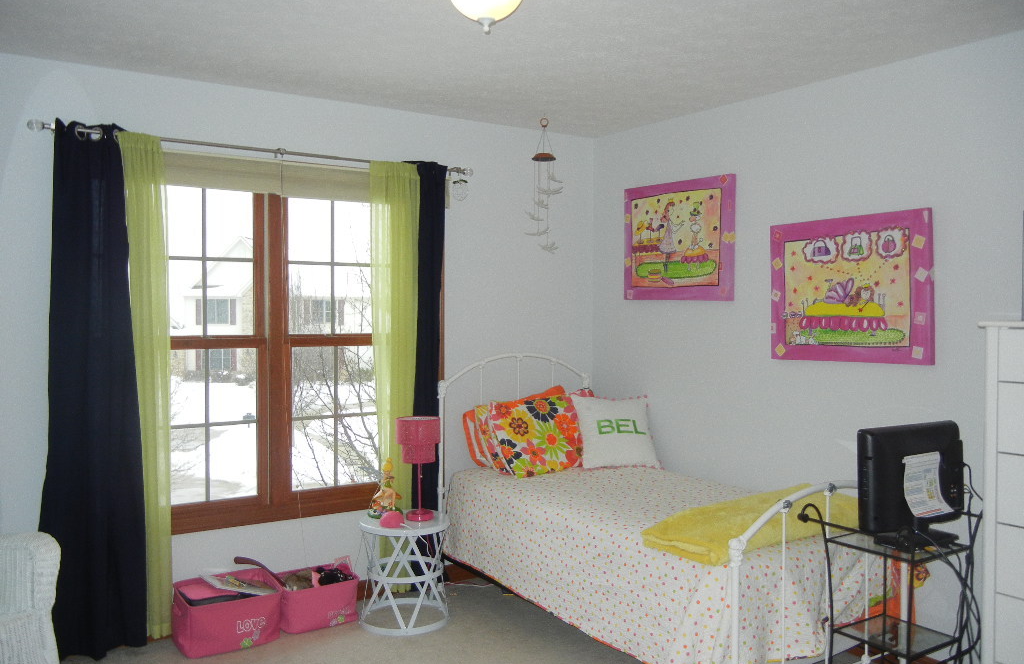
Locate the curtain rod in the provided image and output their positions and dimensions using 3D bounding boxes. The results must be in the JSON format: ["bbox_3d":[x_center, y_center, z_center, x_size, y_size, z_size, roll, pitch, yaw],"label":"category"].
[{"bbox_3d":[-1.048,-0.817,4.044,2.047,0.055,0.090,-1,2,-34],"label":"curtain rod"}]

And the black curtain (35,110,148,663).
[{"bbox_3d":[-1.713,0.249,3.606,0.425,2.179,0.160,-1,2,-34],"label":"black curtain"}]

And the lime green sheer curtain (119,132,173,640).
[{"bbox_3d":[-1.541,0.244,3.734,0.210,2.131,0.100,-1,2,-34],"label":"lime green sheer curtain"}]

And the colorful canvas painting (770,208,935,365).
[{"bbox_3d":[1.424,-0.178,3.775,0.036,0.610,0.766,-1,2,-34],"label":"colorful canvas painting"}]

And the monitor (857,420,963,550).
[{"bbox_3d":[1.392,0.518,3.029,0.550,0.395,0.160,-1,2,-34],"label":"monitor"}]

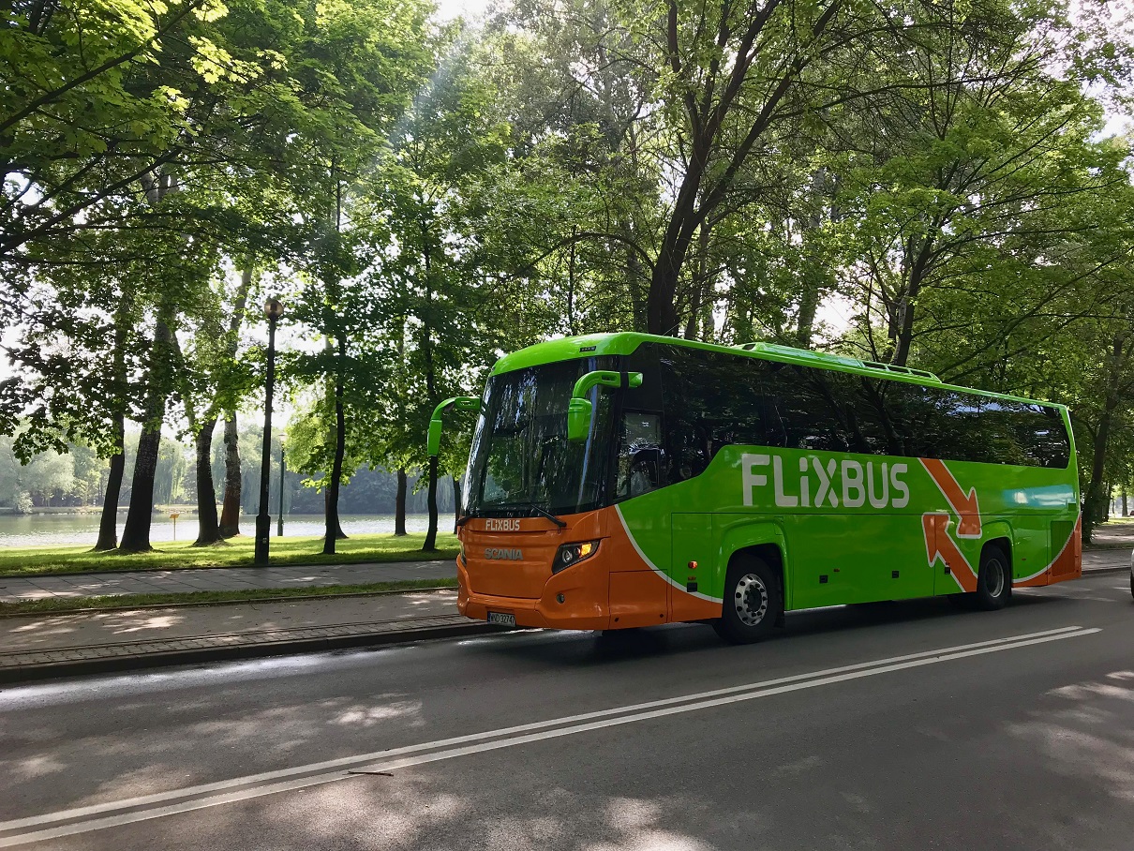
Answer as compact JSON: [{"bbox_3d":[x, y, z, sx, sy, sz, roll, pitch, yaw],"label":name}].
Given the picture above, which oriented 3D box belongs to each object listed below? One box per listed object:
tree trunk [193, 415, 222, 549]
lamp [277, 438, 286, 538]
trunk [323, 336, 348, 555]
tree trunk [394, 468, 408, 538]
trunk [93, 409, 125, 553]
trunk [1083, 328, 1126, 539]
[{"bbox_3d":[-10.443,1.609,26.655,0.720,3.752,0.620,3,-5,-21],"label":"tree trunk"},{"bbox_3d":[-14.986,3.190,48.217,0.400,5.260,0.400,2,-5,-17],"label":"lamp"},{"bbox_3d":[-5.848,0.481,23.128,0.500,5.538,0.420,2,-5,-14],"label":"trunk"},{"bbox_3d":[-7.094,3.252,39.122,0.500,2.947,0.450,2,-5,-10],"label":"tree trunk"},{"bbox_3d":[-11.875,1.456,23.748,0.750,3.585,0.650,3,-5,-26],"label":"trunk"},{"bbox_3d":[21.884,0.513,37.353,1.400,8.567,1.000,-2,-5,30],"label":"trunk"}]

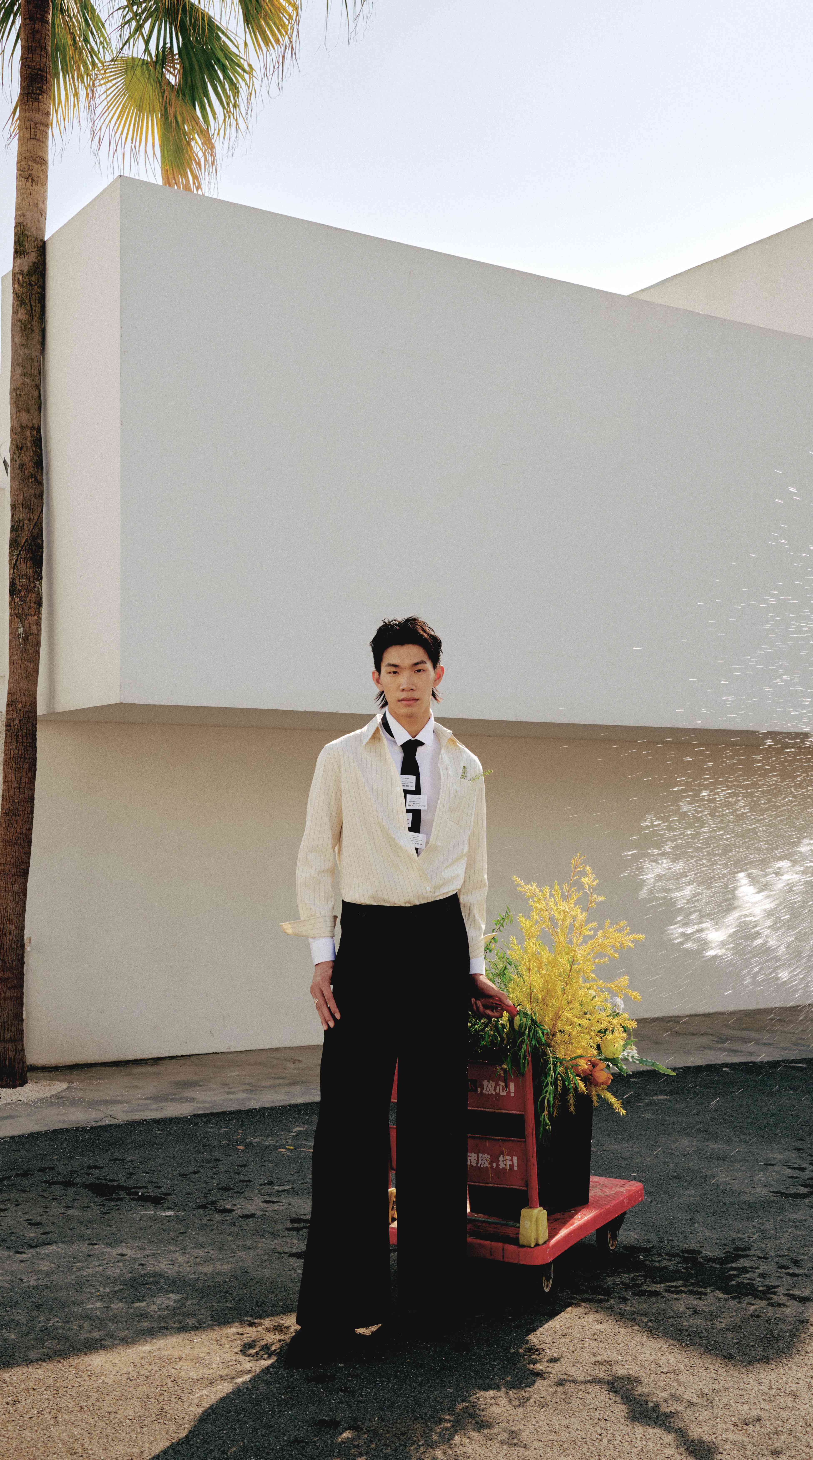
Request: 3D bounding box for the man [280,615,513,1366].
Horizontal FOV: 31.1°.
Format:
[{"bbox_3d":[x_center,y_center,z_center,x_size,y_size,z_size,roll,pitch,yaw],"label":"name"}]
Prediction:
[{"bbox_3d":[-0.014,0.631,3.787,0.570,1.860,0.400,1,-4,-10],"label":"man"}]

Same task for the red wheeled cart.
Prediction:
[{"bbox_3d":[0.317,1.185,4.353,0.580,0.825,0.790,-2,-4,28],"label":"red wheeled cart"}]

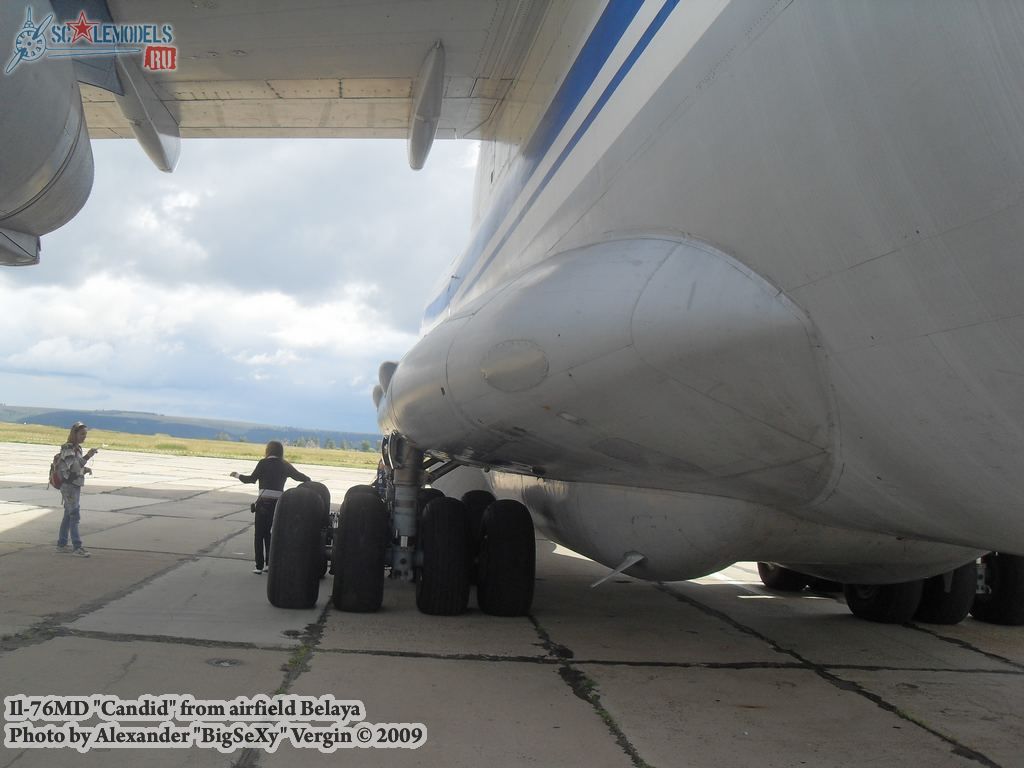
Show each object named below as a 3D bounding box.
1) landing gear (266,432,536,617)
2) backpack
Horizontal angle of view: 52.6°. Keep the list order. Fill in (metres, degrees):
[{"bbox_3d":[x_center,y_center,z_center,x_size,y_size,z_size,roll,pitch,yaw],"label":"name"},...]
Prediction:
[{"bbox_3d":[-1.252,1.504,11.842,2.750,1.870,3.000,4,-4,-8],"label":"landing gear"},{"bbox_3d":[-6.108,1.168,13.900,0.210,0.490,0.310,5,-4,-18],"label":"backpack"}]

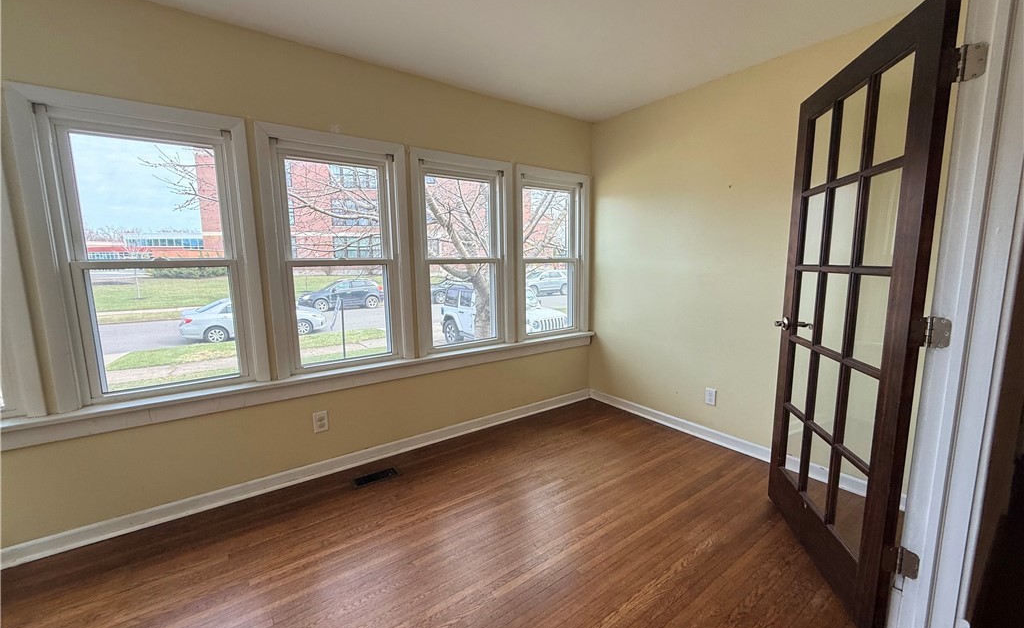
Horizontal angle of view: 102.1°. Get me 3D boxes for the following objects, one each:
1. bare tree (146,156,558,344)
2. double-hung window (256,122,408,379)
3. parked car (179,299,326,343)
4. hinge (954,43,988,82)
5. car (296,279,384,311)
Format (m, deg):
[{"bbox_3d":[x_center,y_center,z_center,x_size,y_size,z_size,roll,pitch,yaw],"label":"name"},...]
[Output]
[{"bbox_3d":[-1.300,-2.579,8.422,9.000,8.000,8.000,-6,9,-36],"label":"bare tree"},{"bbox_3d":[-1.017,-0.351,2.508,0.814,1.378,0.100,-6,9,-36],"label":"double-hung window"},{"bbox_3d":[-9.307,0.096,15.213,4.540,1.465,1.760,-5,9,-32],"label":"parked car"},{"bbox_3d":[1.234,-0.676,1.113,0.025,0.090,0.060,-6,9,-36],"label":"hinge"},{"bbox_3d":[-9.654,-1.157,23.915,4.576,1.700,1.850,-5,9,-32],"label":"car"}]

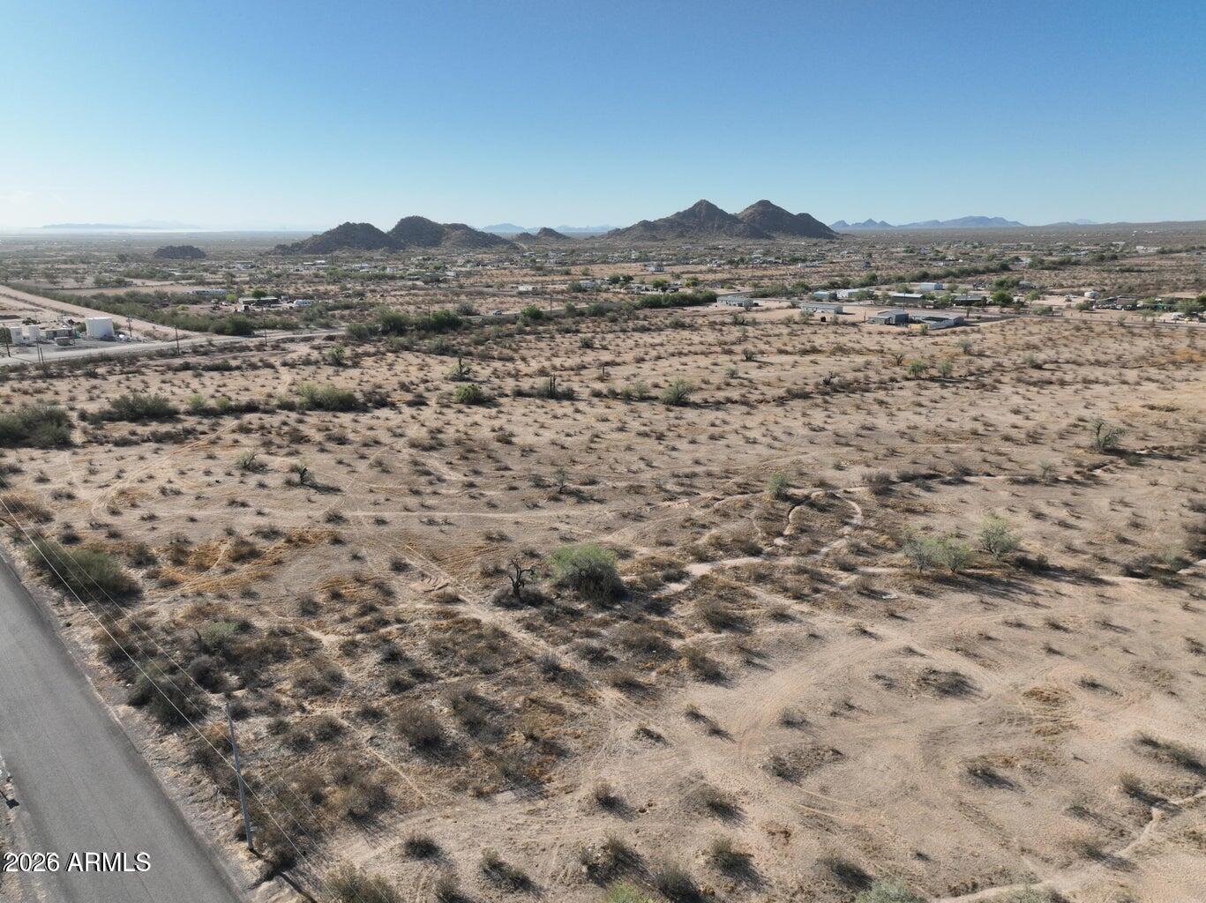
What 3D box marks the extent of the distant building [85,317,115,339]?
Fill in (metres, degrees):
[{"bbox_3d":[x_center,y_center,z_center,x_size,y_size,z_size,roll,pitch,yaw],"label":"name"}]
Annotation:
[{"bbox_3d":[-184.429,-45.408,306.013,8.478,6.416,8.478,-9,17,-30],"label":"distant building"}]

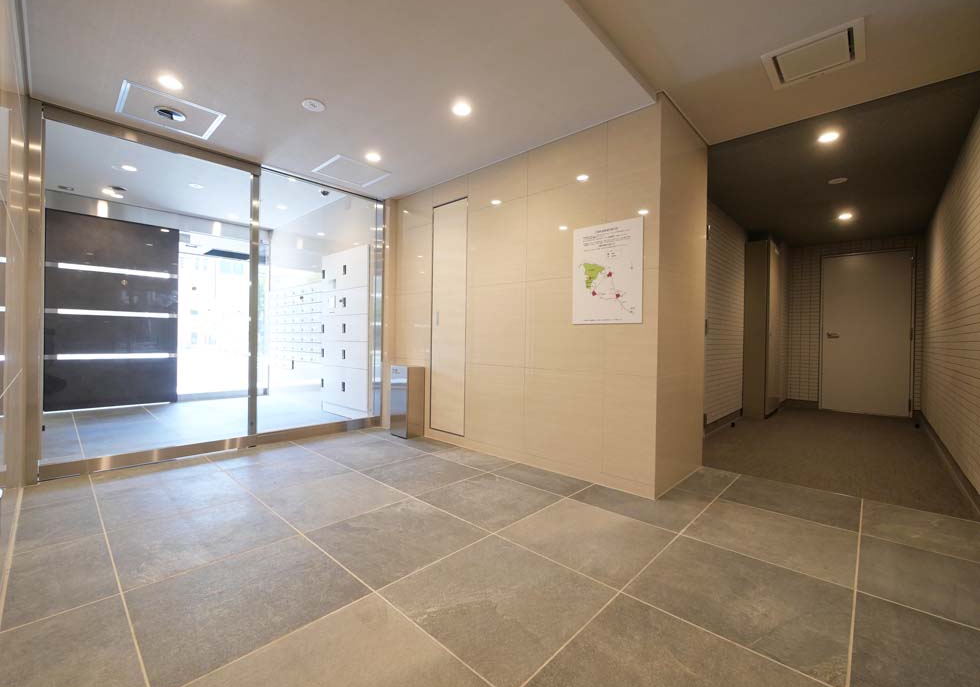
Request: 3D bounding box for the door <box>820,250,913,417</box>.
[{"bbox_3d":[4.824,-0.135,5.116,0.860,2.060,0.060,1,0,43],"label":"door"}]

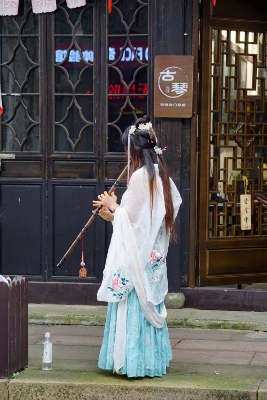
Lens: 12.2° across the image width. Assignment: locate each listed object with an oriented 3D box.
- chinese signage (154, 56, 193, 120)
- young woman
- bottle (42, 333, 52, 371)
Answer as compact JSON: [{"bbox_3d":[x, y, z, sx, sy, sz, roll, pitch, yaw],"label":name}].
[{"bbox_3d":[0.321,-0.895,9.837,0.305,0.490,0.030,1,5,8],"label":"chinese signage"},{"bbox_3d":[0.022,0.294,8.167,0.550,1.660,0.530,4,6,37],"label":"young woman"},{"bbox_3d":[-0.567,0.999,8.204,0.065,0.245,0.065,0,5,0],"label":"bottle"}]

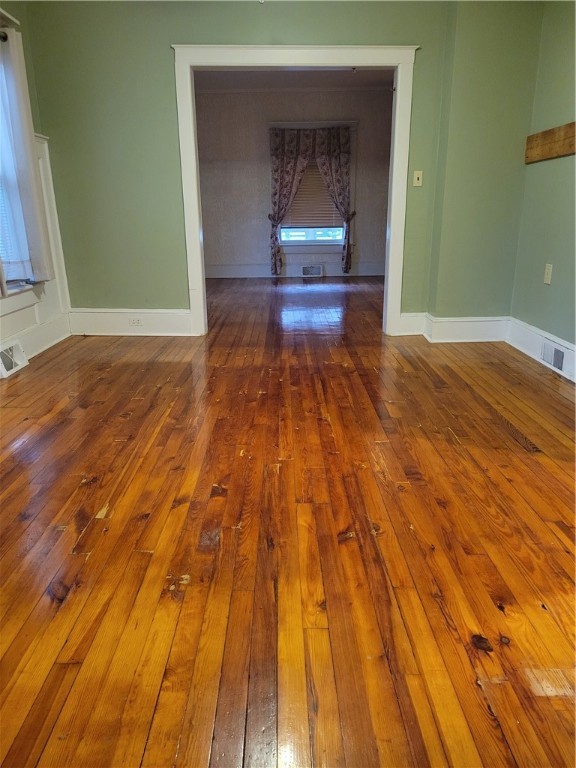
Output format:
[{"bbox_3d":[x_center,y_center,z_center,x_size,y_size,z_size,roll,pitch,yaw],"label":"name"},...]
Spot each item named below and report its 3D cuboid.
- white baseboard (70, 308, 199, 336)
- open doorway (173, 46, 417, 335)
[{"bbox_3d":[-1.329,-0.522,4.903,1.011,0.235,0.030,0,17,-1],"label":"white baseboard"},{"bbox_3d":[0.062,-1.492,4.706,1.821,2.199,0.170,0,17,-1],"label":"open doorway"}]

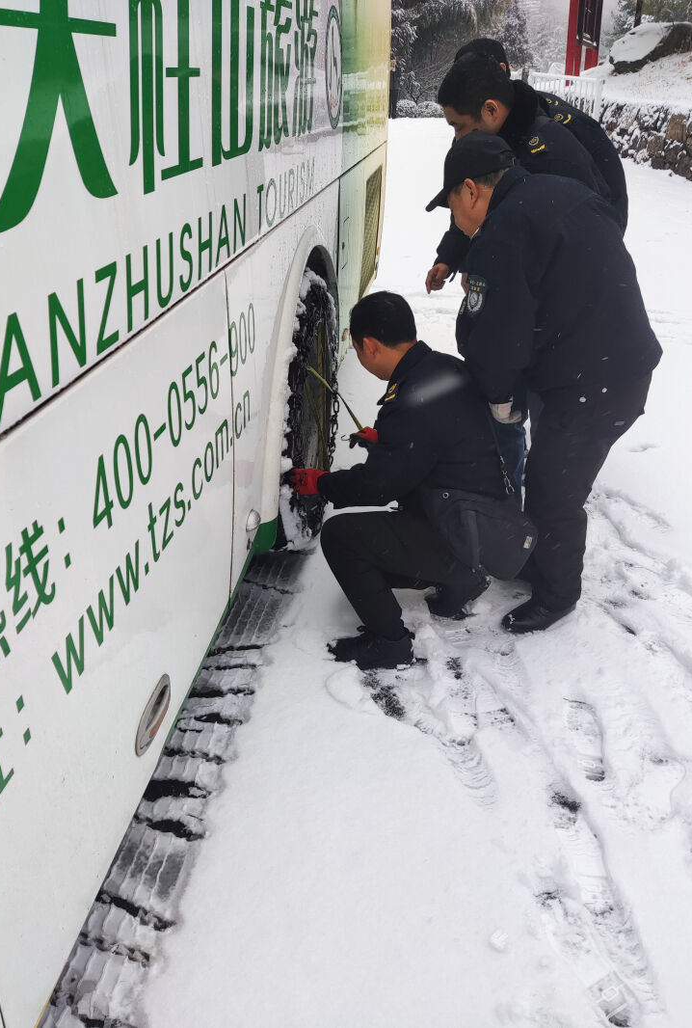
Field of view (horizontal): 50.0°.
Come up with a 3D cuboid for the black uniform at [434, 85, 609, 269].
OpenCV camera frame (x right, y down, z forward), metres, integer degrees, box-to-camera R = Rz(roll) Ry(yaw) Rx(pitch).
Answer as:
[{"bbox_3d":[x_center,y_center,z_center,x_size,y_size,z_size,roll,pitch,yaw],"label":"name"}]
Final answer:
[{"bbox_3d":[0.550,-0.874,2.299,0.600,0.850,0.550,3,30,6],"label":"black uniform"}]

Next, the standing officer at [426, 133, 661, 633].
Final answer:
[{"bbox_3d":[0.565,-0.315,2.238,0.720,1.470,0.550,1,30,3],"label":"standing officer"}]

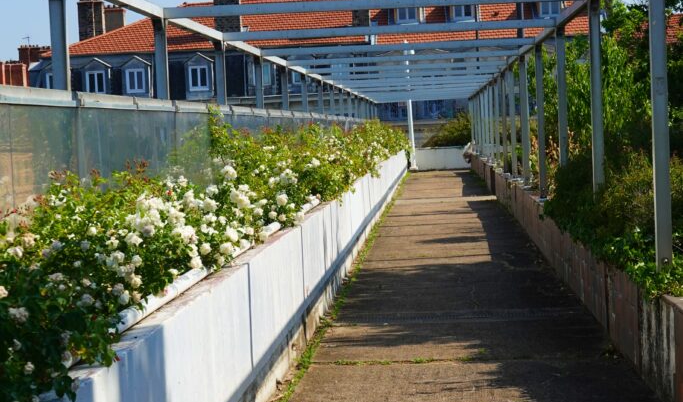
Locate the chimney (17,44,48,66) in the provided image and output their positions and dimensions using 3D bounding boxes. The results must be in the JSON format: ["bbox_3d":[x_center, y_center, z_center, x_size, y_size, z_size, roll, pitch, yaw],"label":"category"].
[{"bbox_3d":[-19.569,-9.260,105.000,2.000,1.550,0.900,-2,2,3],"label":"chimney"}]

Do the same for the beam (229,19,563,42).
[{"bbox_3d":[0.459,-1.662,16.085,3.232,0.080,0.075,-2,2,3],"label":"beam"}]

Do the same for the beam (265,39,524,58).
[{"bbox_3d":[0.658,-1.822,19.576,3.232,0.080,0.075,-2,2,3],"label":"beam"}]

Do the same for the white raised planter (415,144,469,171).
[{"bbox_3d":[3.569,-1.508,58.882,2.170,0.780,0.850,-2,2,3],"label":"white raised planter"}]

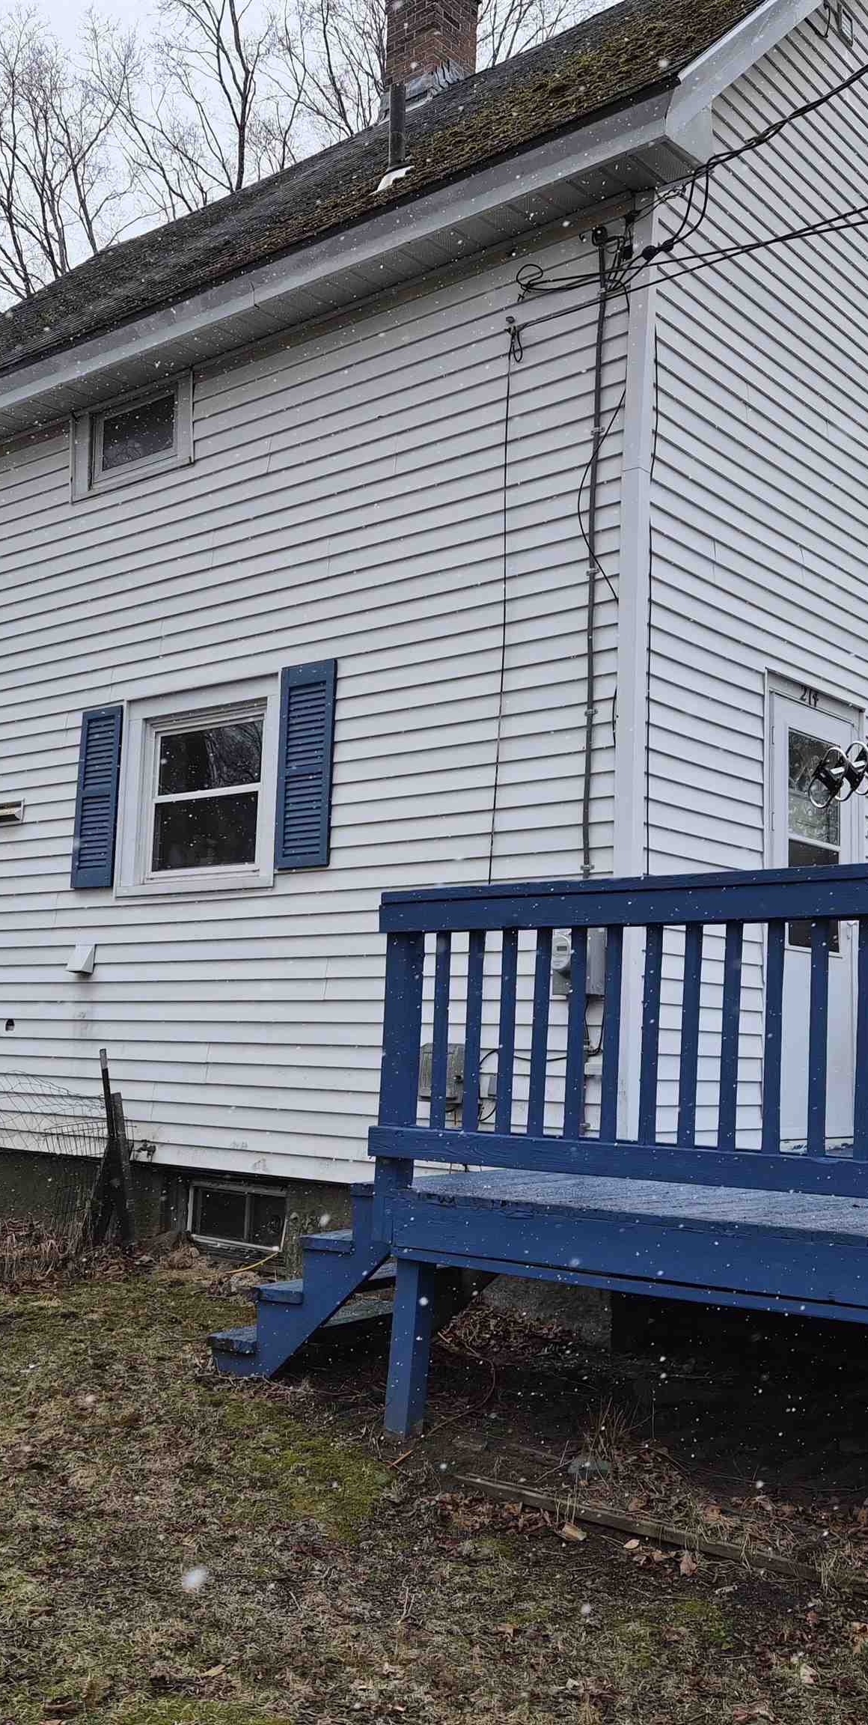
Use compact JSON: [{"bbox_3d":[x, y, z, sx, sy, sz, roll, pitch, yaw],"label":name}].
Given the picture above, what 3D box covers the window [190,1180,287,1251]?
[{"bbox_3d":[-0.938,1.693,7.379,0.654,0.282,0.100,-4,-8,39],"label":"window"}]

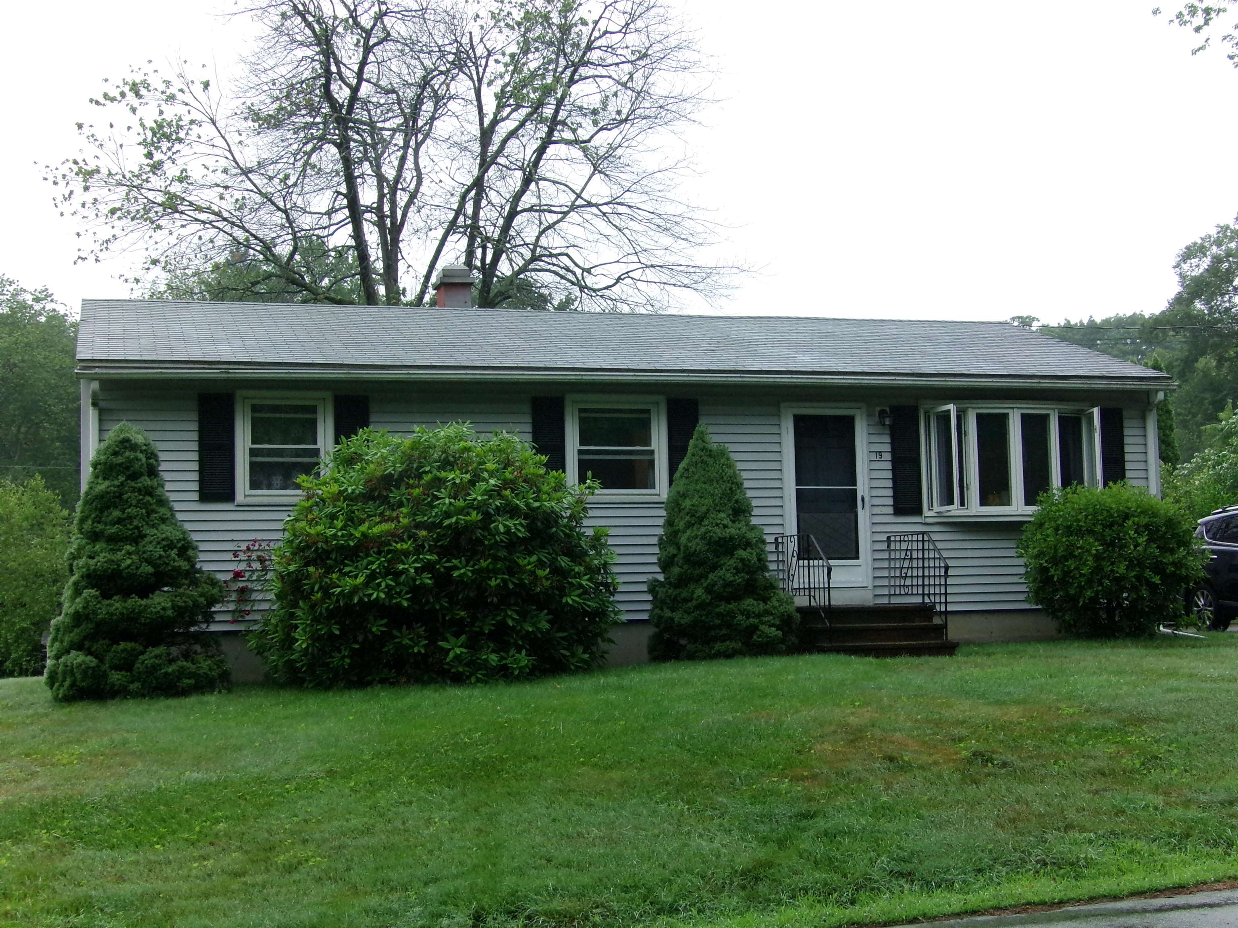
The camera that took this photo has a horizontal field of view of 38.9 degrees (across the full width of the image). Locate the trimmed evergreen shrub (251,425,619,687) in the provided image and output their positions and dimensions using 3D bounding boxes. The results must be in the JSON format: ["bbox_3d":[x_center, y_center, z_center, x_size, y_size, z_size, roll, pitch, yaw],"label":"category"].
[{"bbox_3d":[-1.785,0.897,17.021,3.550,2.530,2.500,0,-5,-17],"label":"trimmed evergreen shrub"}]

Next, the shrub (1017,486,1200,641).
[{"bbox_3d":[5.479,1.105,19.500,2.030,1.751,1.900,0,-5,-17],"label":"shrub"}]

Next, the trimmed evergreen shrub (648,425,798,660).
[{"bbox_3d":[1.085,0.843,18.276,1.540,2.476,1.520,-1,-5,0],"label":"trimmed evergreen shrub"}]

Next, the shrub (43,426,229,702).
[{"bbox_3d":[-4.531,0.915,16.437,1.700,2.578,1.680,0,-5,-17],"label":"shrub"}]

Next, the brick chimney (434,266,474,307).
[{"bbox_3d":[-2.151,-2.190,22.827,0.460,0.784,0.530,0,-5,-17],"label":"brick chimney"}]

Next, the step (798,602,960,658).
[{"bbox_3d":[2.579,1.817,18.835,1.580,0.530,1.550,0,-5,-17],"label":"step"}]

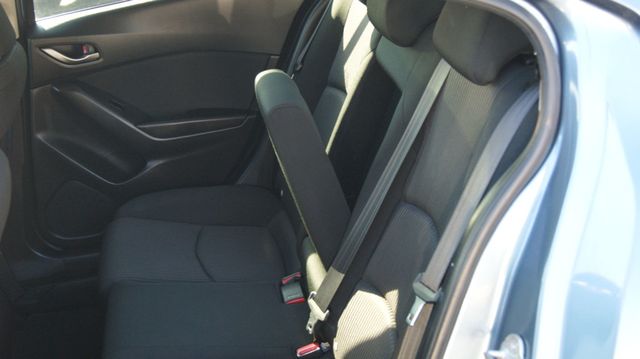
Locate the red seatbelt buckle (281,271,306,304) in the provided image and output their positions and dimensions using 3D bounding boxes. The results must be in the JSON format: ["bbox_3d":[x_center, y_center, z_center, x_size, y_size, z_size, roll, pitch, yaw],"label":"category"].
[{"bbox_3d":[-0.067,0.269,1.880,0.051,0.046,0.078,-3,23,-7],"label":"red seatbelt buckle"}]

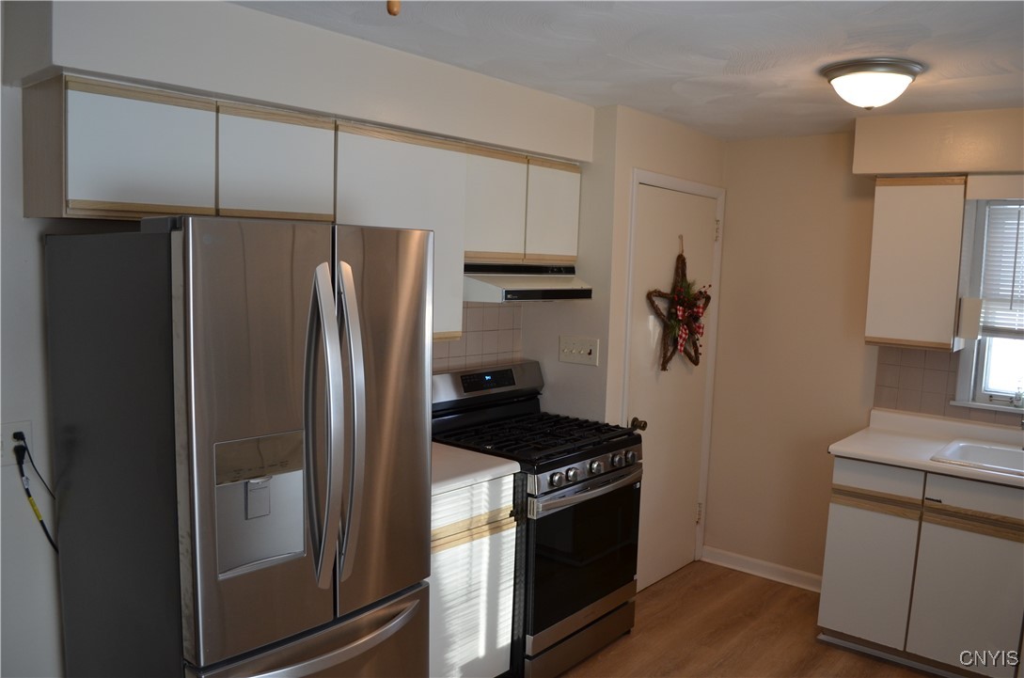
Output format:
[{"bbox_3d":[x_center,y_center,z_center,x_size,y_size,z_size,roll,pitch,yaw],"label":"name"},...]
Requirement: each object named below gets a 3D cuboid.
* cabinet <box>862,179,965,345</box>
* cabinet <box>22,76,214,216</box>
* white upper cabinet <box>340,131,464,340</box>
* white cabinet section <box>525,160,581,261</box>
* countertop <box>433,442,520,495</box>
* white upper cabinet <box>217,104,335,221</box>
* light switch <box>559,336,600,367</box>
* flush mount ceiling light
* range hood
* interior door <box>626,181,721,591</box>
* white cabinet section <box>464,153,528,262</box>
[{"bbox_3d":[1.815,-0.331,3.381,0.371,0.740,0.313,7,8,40],"label":"cabinet"},{"bbox_3d":[-1.065,-0.491,2.087,0.334,0.347,0.410,7,8,40],"label":"cabinet"},{"bbox_3d":[-0.501,-0.358,2.798,0.334,0.731,0.600,7,8,40],"label":"white upper cabinet"},{"bbox_3d":[0.060,-0.575,3.509,0.334,0.451,0.395,6,8,40],"label":"white cabinet section"},{"bbox_3d":[-0.405,0.471,2.812,0.615,0.042,0.611,7,8,40],"label":"countertop"},{"bbox_3d":[-0.815,-0.529,2.395,0.334,0.318,0.410,7,8,40],"label":"white upper cabinet"},{"bbox_3d":[0.302,0.055,3.520,0.223,0.121,0.012,7,8,40],"label":"light switch"},{"bbox_3d":[1.187,-0.837,2.525,0.356,0.134,0.356,7,8,40],"label":"flush mount ceiling light"},{"bbox_3d":[-0.026,-0.255,3.279,0.452,0.155,0.738,7,8,40],"label":"range hood"},{"bbox_3d":[0.798,0.270,3.922,0.040,2.030,0.798,7,8,40],"label":"interior door"},{"bbox_3d":[-0.188,-0.552,3.219,0.334,0.451,0.369,6,8,40],"label":"white cabinet section"}]

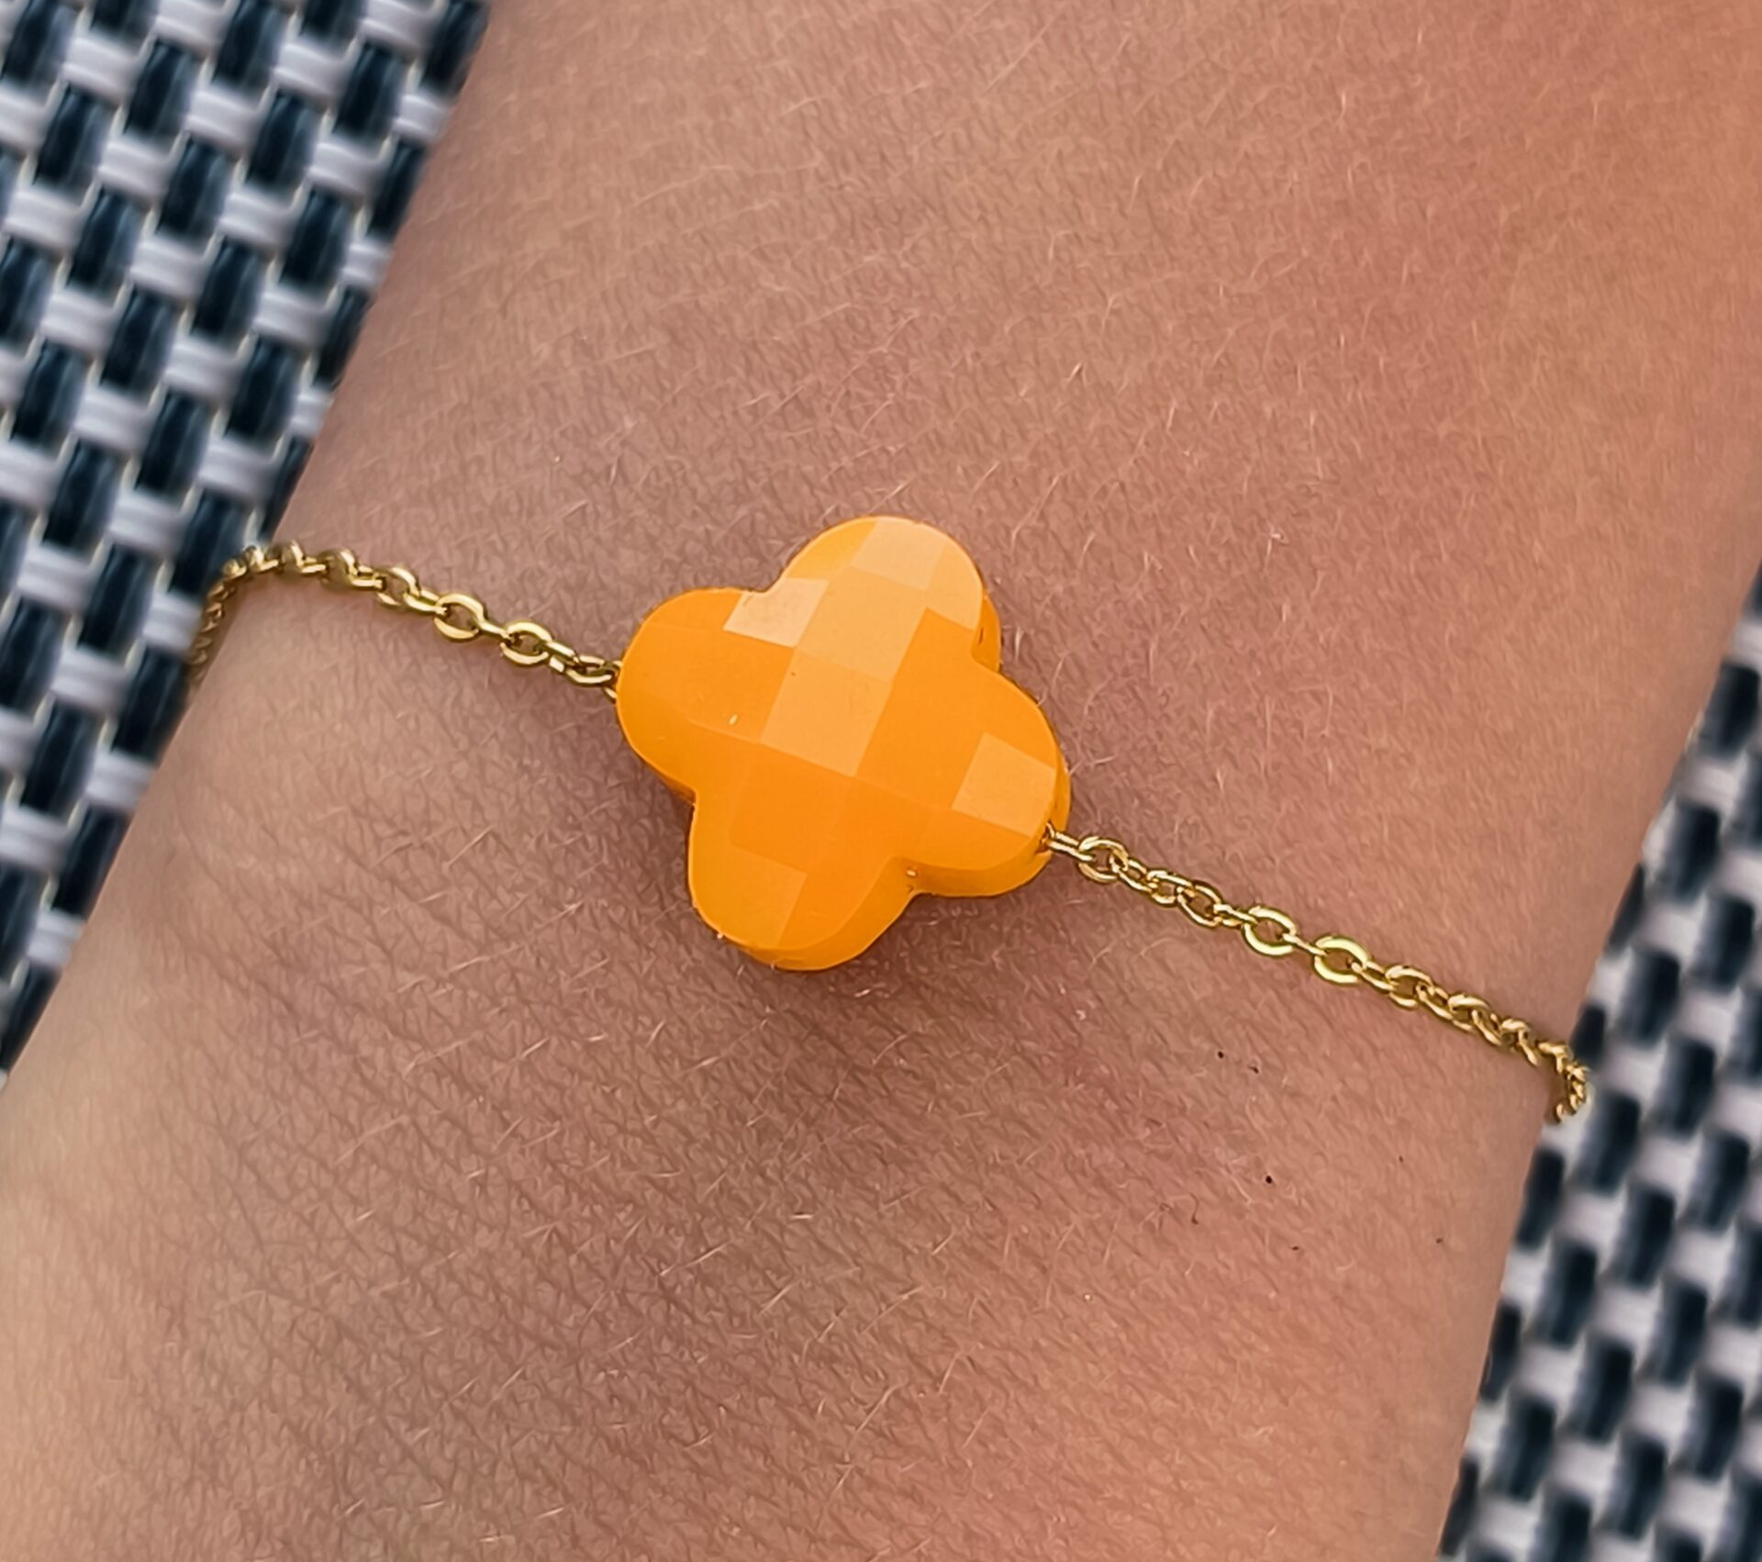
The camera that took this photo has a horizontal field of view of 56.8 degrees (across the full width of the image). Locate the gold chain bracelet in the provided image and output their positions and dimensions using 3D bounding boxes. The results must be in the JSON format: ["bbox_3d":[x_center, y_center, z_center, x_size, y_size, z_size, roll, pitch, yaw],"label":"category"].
[{"bbox_3d":[0.000,0.004,0.070,0.060,0.043,0.014,20,78,0],"label":"gold chain bracelet"}]

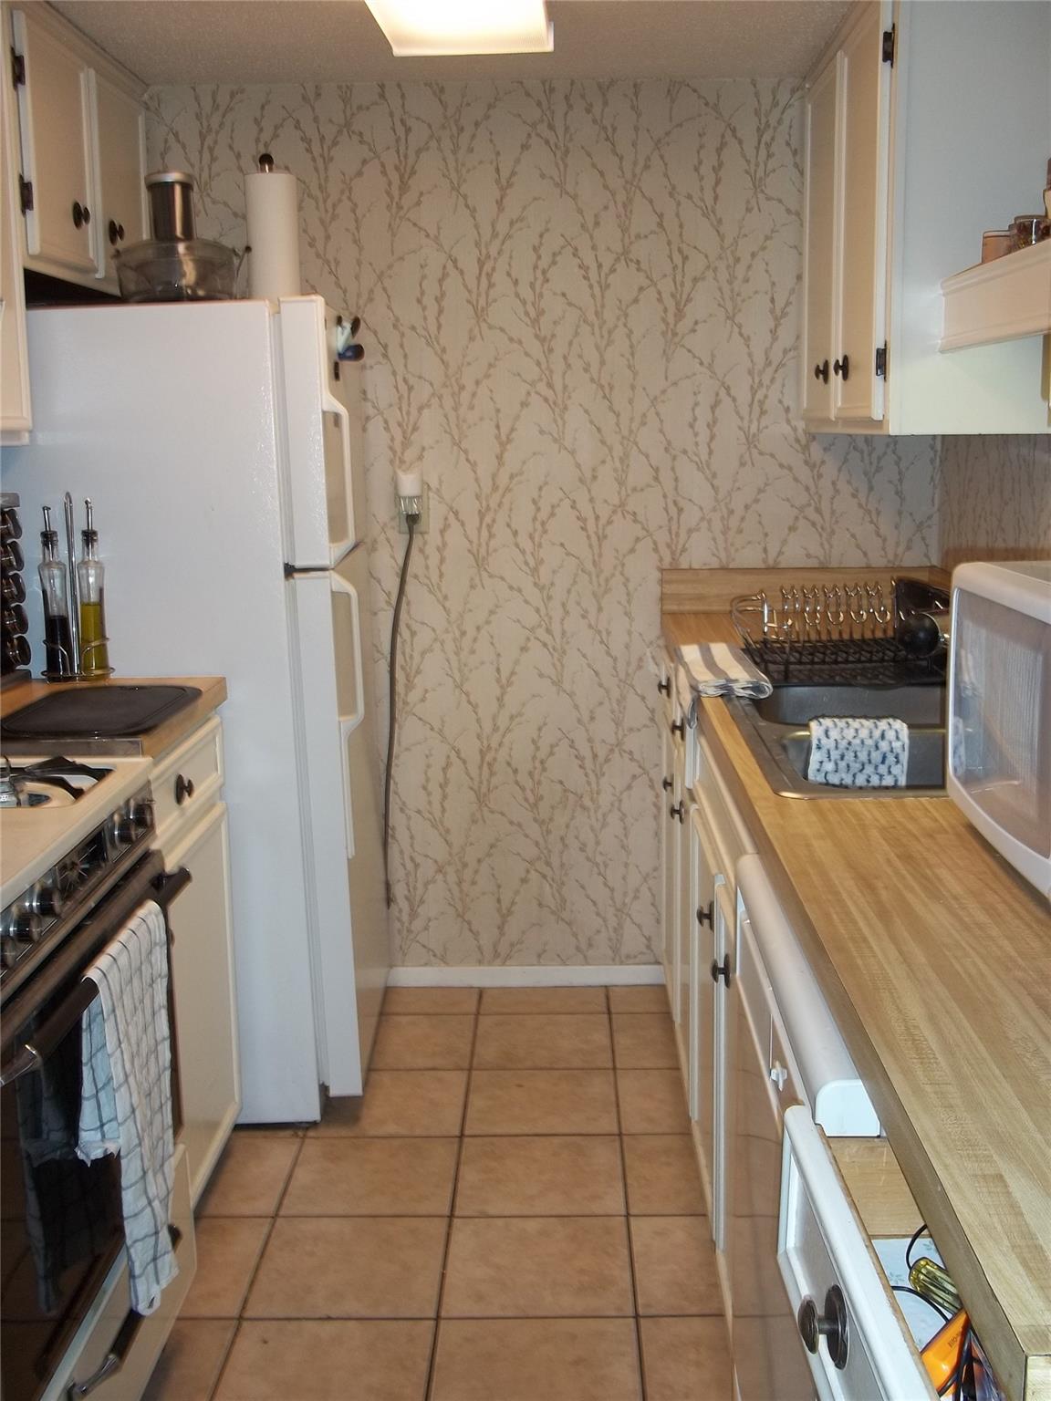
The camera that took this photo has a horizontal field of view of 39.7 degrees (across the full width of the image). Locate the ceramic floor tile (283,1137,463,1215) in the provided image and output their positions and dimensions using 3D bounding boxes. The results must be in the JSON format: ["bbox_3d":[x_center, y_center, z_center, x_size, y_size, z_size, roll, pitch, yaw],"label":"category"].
[{"bbox_3d":[-0.281,0.890,2.722,0.305,0.010,0.299,-1,10,1],"label":"ceramic floor tile"}]

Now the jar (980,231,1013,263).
[{"bbox_3d":[0.735,-0.686,2.256,0.056,0.080,0.056,-1,11,1],"label":"jar"}]

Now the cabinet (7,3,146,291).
[{"bbox_3d":[-0.990,-1.038,2.837,0.337,0.473,0.850,-1,11,1],"label":"cabinet"}]

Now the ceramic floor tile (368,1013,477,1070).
[{"bbox_3d":[-0.268,0.782,3.318,0.305,0.010,0.299,-1,10,1],"label":"ceramic floor tile"}]

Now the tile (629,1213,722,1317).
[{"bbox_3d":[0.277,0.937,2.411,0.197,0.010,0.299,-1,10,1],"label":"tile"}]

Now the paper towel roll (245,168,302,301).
[{"bbox_3d":[-0.520,-0.935,2.989,0.108,0.278,0.108,-1,11,0],"label":"paper towel roll"}]

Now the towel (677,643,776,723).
[{"bbox_3d":[0.347,-0.040,2.626,0.136,0.083,0.479,-1,10,1],"label":"towel"}]

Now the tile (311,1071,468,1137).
[{"bbox_3d":[-0.275,0.831,3.001,0.305,0.010,0.300,-1,11,1],"label":"tile"}]

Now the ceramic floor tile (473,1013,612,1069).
[{"bbox_3d":[0.041,0.778,3.310,0.305,0.010,0.299,-1,10,1],"label":"ceramic floor tile"}]

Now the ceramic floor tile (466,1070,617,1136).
[{"bbox_3d":[0.034,0.832,3.012,0.305,0.010,0.299,-1,10,1],"label":"ceramic floor tile"}]

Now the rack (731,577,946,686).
[{"bbox_3d":[0.598,-0.139,2.712,0.408,0.133,0.479,-1,10,1],"label":"rack"}]

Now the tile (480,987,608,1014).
[{"bbox_3d":[0.046,0.727,3.508,0.305,0.010,0.167,-1,11,1],"label":"tile"}]

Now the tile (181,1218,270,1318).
[{"bbox_3d":[-0.598,0.948,2.432,0.305,0.010,0.300,-1,11,1],"label":"tile"}]

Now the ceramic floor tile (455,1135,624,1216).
[{"bbox_3d":[0.028,0.886,2.715,0.305,0.010,0.299,-1,10,1],"label":"ceramic floor tile"}]

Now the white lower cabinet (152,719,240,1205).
[{"bbox_3d":[-0.856,0.473,2.507,0.603,0.834,0.525,-1,10,1],"label":"white lower cabinet"}]

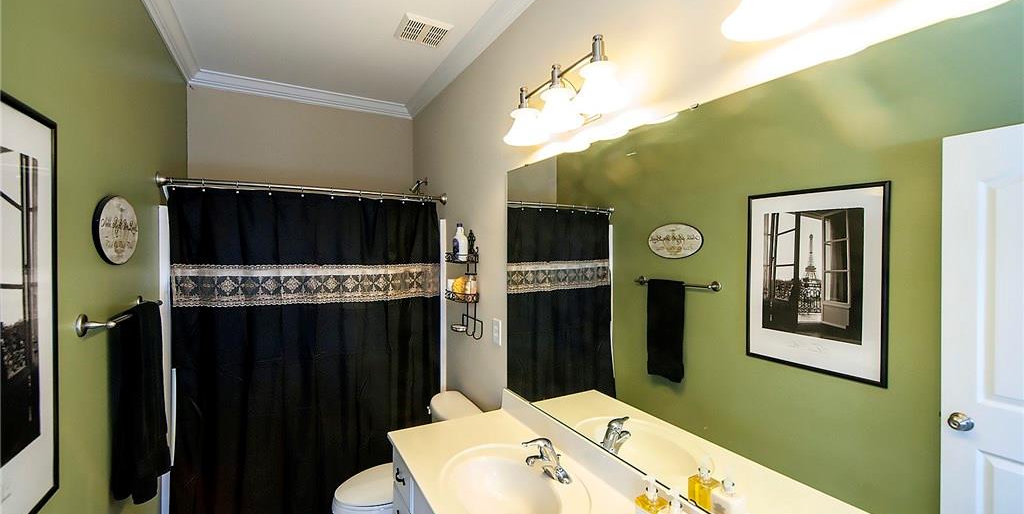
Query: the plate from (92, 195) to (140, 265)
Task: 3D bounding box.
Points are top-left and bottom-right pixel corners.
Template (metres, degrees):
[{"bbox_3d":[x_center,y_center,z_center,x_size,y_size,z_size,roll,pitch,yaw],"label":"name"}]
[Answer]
[{"bbox_3d":[-1.389,-0.092,1.466,0.025,0.244,0.435,0,1,-30],"label":"plate"}]

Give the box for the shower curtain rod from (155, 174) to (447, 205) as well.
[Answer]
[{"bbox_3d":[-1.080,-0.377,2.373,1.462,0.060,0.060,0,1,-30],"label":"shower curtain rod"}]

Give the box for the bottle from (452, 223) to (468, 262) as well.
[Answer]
[{"bbox_3d":[-0.290,-0.086,2.307,0.060,0.210,0.080,0,1,-30],"label":"bottle"}]

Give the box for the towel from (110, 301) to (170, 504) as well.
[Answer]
[{"bbox_3d":[-1.360,0.521,1.517,0.110,0.690,0.330,0,1,-30],"label":"towel"}]

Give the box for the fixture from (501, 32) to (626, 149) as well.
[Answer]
[{"bbox_3d":[0.171,-0.567,1.447,0.200,0.210,0.600,0,1,-30],"label":"fixture"}]

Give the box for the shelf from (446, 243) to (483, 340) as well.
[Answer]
[{"bbox_3d":[-0.273,0.173,2.297,0.140,0.550,0.260,0,1,-30],"label":"shelf"}]

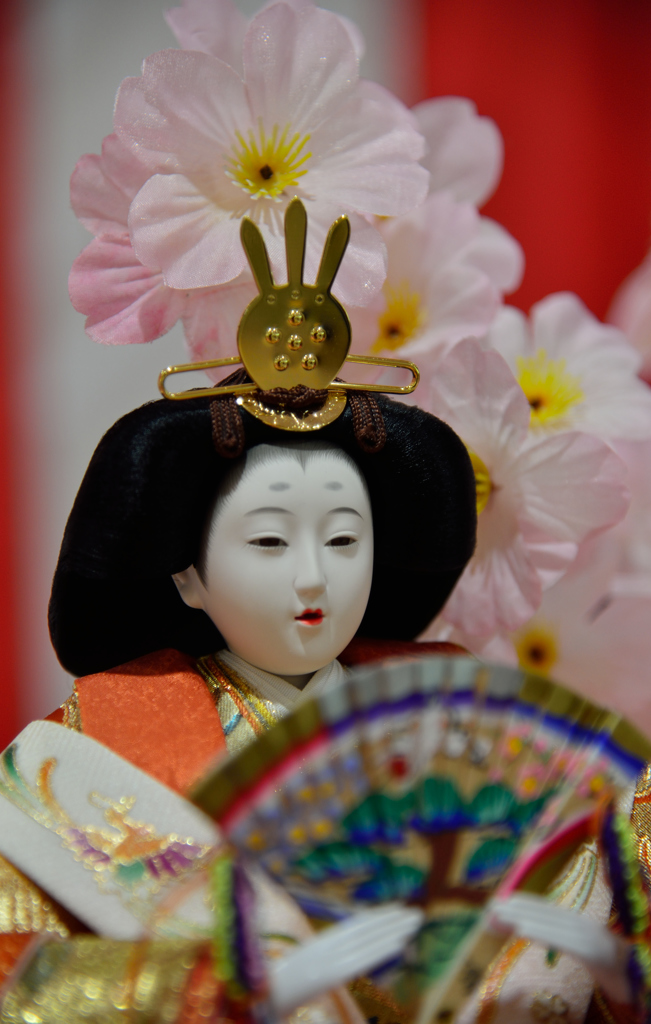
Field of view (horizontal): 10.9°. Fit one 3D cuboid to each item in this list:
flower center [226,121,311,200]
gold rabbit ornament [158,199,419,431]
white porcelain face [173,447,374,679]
[{"bbox_3d":[-0.012,-0.072,0.700,0.017,0.017,0.009,0,-13,-1],"label":"flower center"},{"bbox_3d":[-0.007,-0.038,0.655,0.051,0.044,0.012,-1,2,-13],"label":"gold rabbit ornament"},{"bbox_3d":[-0.010,0.010,0.660,0.035,0.044,0.028,-1,2,-18],"label":"white porcelain face"}]

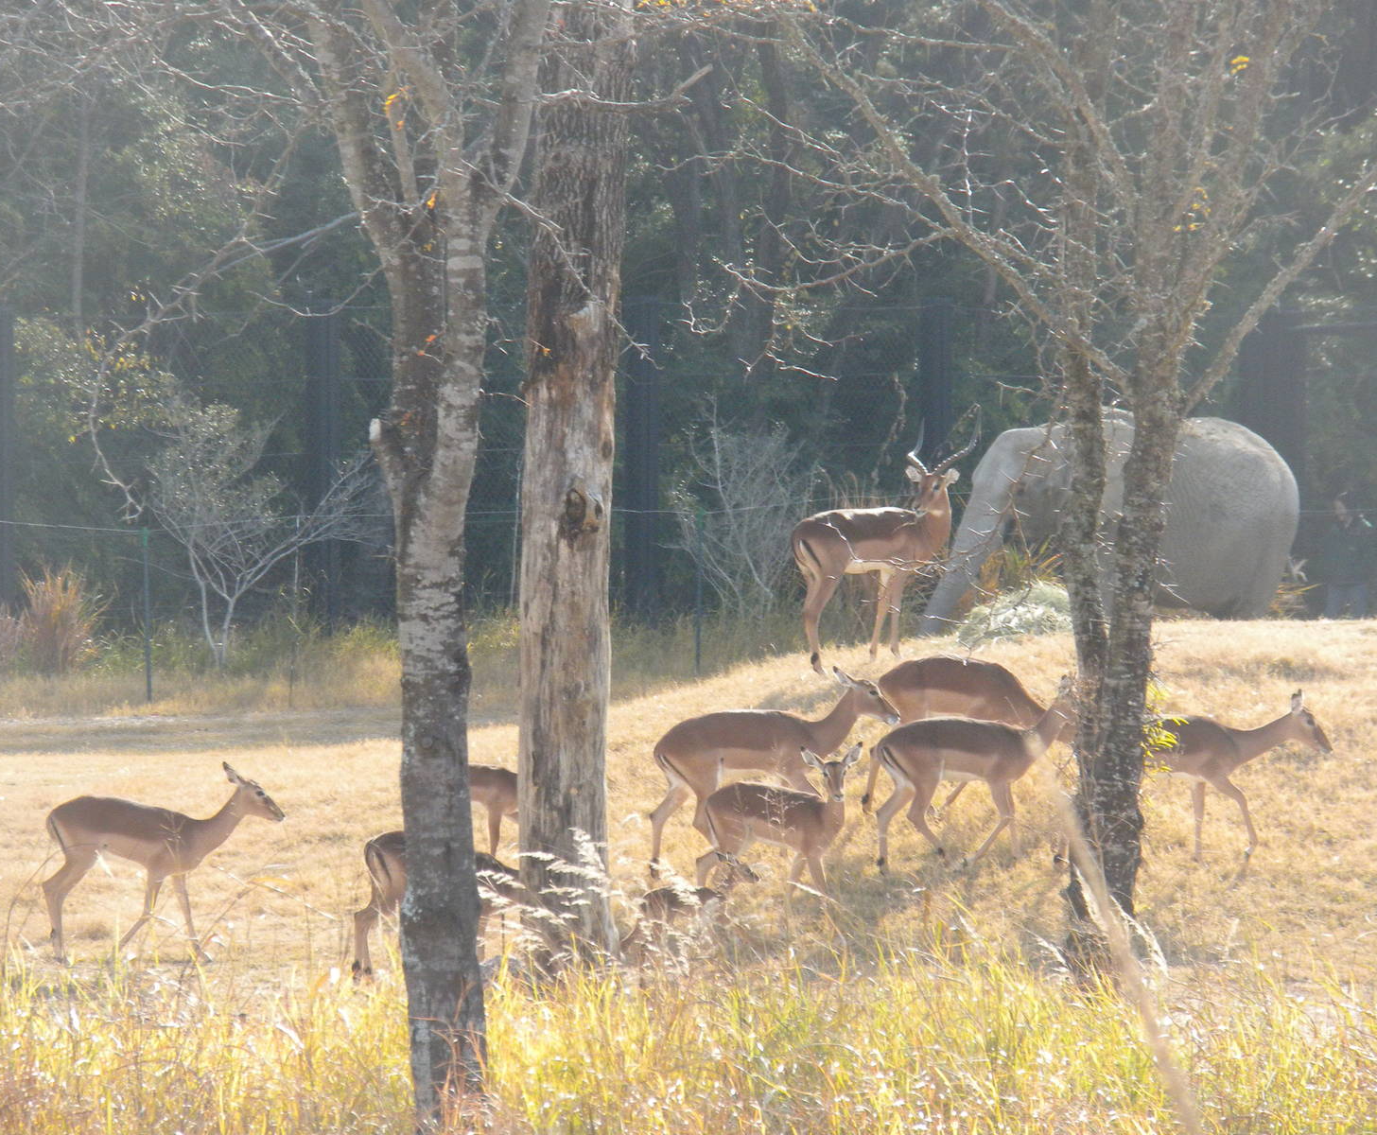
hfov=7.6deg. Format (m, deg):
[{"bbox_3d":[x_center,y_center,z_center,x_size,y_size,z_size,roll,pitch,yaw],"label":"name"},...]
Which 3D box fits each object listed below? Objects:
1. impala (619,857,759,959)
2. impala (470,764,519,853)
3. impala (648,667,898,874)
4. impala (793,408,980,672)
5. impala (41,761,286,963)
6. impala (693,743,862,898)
[{"bbox_3d":[0.003,1.813,54.000,0.740,0.650,0.190,0,1,-5],"label":"impala"},{"bbox_3d":[-1.104,1.496,65.000,1.000,0.880,0.280,0,1,-5],"label":"impala"},{"bbox_3d":[0.466,1.130,57.000,1.340,1.170,0.330,0,2,-10],"label":"impala"},{"bbox_3d":[1.199,-0.168,63.000,1.080,1.600,0.400,-1,2,-22],"label":"impala"},{"bbox_3d":[-2.825,1.588,56.000,1.280,1.080,0.320,0,2,-12],"label":"impala"},{"bbox_3d":[0.476,1.409,55.500,0.900,0.940,0.280,0,1,-2],"label":"impala"}]

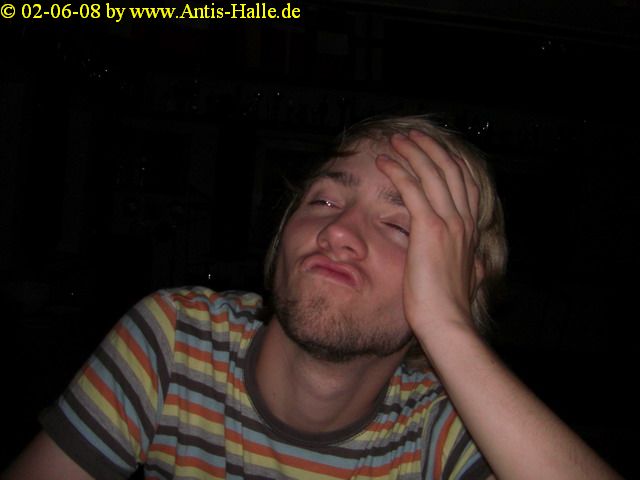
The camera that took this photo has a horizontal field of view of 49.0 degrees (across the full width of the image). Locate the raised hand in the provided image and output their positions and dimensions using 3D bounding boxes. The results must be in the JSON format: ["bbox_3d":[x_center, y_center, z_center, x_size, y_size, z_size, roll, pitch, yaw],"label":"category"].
[{"bbox_3d":[0.096,-0.006,0.600,0.070,0.180,0.100,-18,-15,38],"label":"raised hand"}]

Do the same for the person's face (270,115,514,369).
[{"bbox_3d":[0.056,0.002,0.625,0.185,0.235,0.195,13,-19,19],"label":"person's face"}]

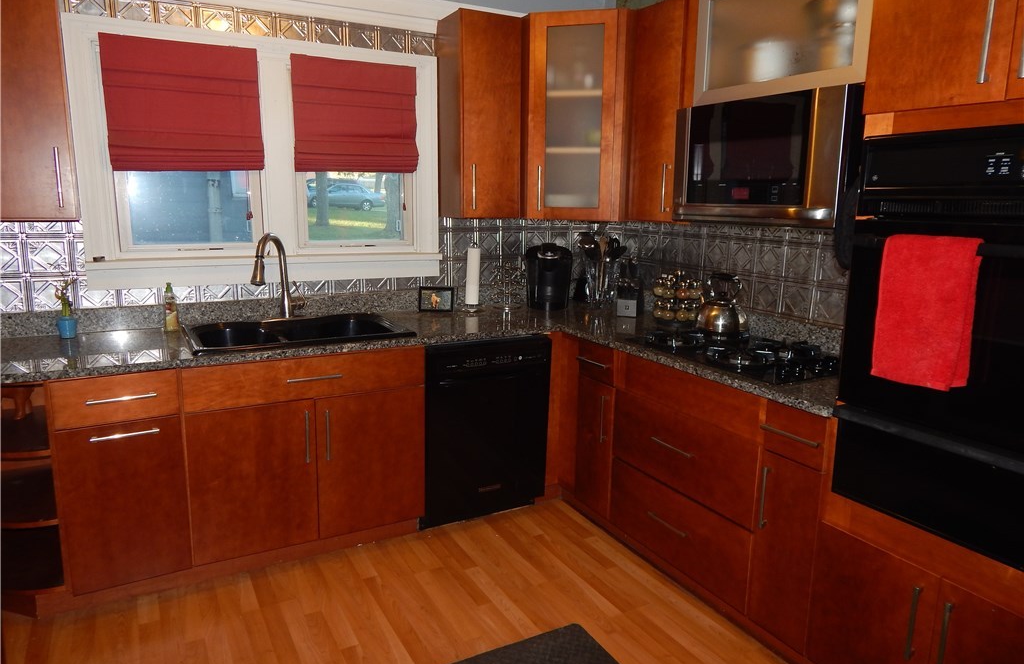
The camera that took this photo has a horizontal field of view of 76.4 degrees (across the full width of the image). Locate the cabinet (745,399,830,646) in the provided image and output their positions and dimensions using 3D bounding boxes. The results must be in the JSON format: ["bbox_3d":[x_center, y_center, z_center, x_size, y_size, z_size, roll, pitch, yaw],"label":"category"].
[{"bbox_3d":[1.113,0.578,2.158,0.605,0.773,0.232,-5,12,-28],"label":"cabinet"}]

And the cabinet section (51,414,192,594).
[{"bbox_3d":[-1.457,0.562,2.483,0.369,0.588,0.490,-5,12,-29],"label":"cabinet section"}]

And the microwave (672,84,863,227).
[{"bbox_3d":[1.002,-0.627,2.439,0.375,0.440,0.750,-5,12,-28],"label":"microwave"}]

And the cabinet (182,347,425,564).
[{"bbox_3d":[-0.918,0.415,2.824,0.917,0.773,0.620,-5,12,-28],"label":"cabinet"}]

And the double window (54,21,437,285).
[{"bbox_3d":[-1.052,-0.752,2.936,1.520,1.050,0.120,-5,12,-28],"label":"double window"}]

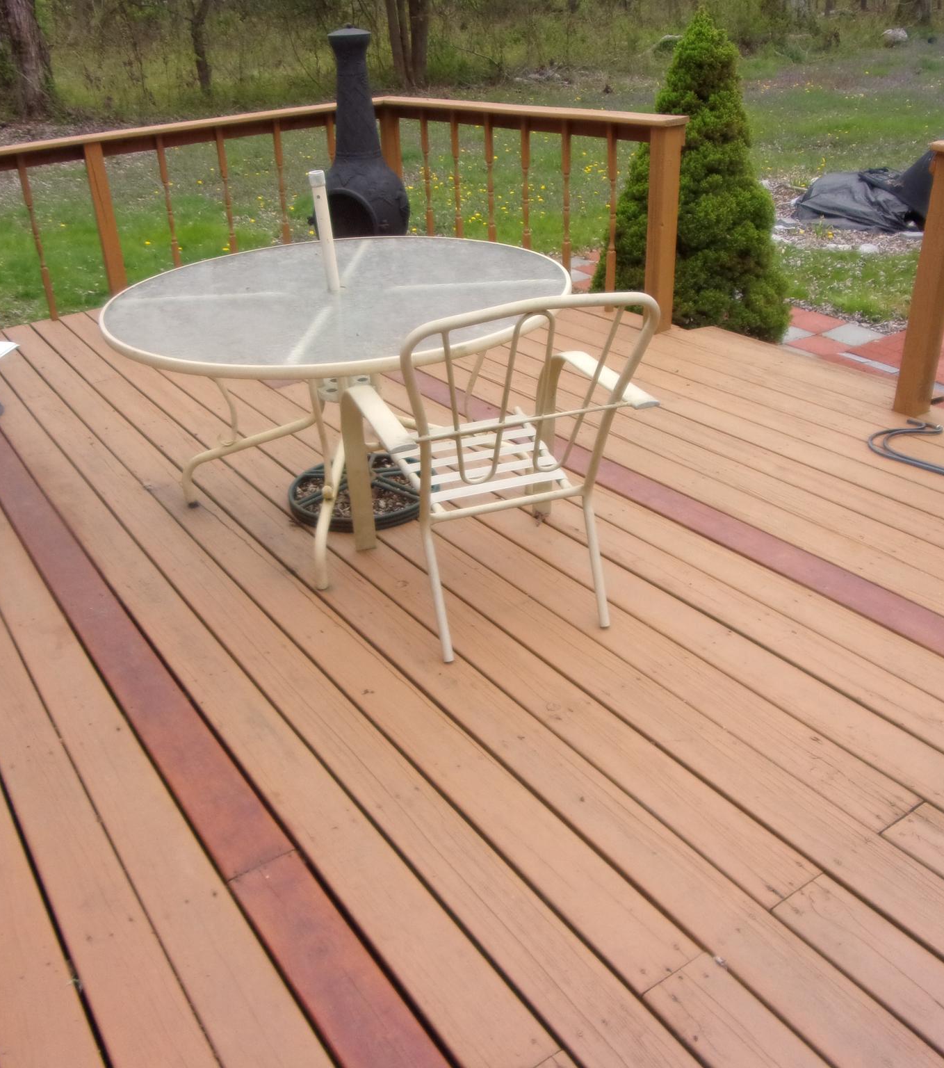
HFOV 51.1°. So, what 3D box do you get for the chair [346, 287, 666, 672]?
[{"bbox_3d":[0.034,-0.219,2.427,0.600,0.870,0.800,-11,29,-12],"label":"chair"}]

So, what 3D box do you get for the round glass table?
[{"bbox_3d":[-0.366,-0.403,3.002,1.320,0.700,1.320,-3,28,2],"label":"round glass table"}]

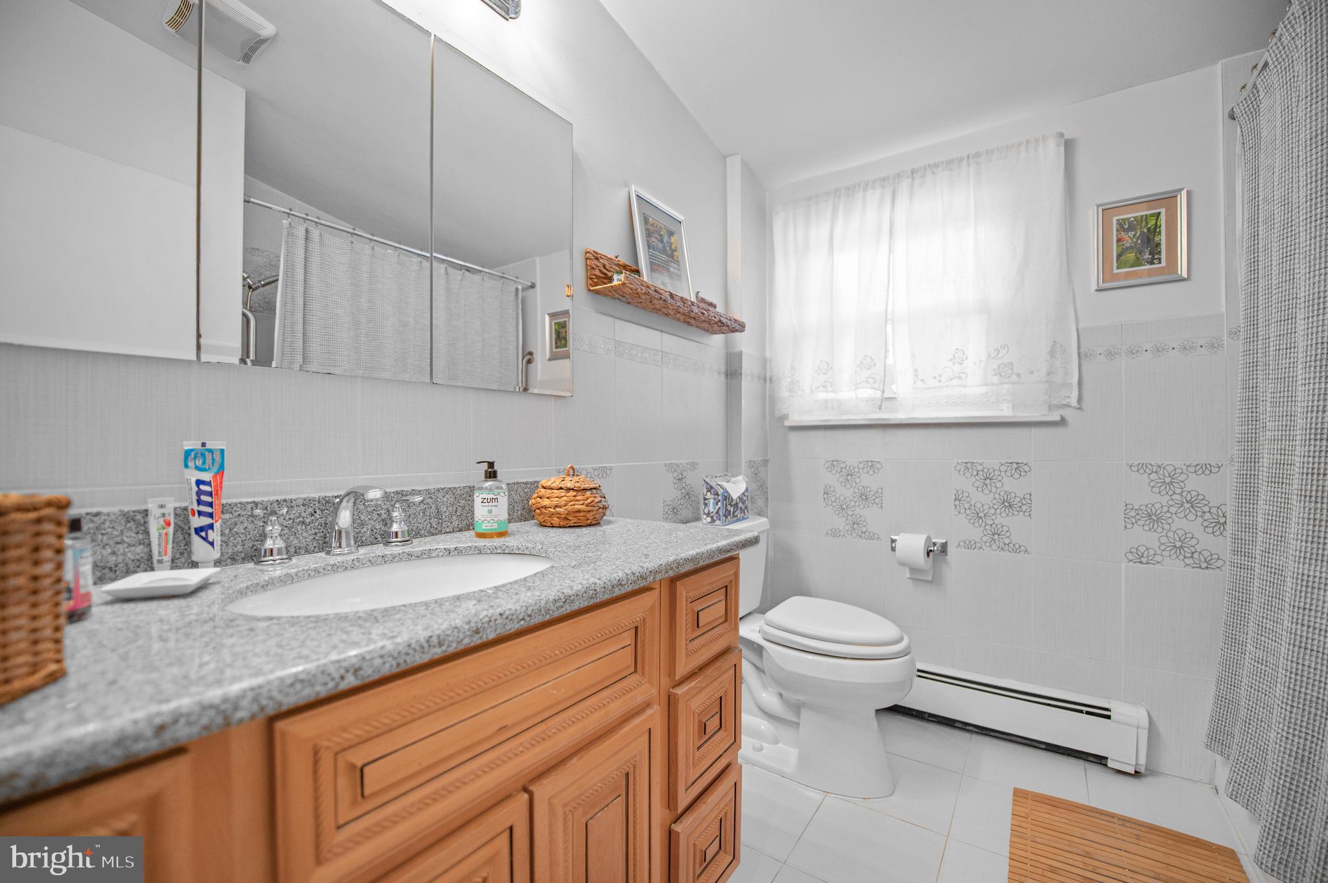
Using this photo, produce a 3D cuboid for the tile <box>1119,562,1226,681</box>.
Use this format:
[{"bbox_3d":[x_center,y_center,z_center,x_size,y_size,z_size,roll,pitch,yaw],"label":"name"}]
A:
[{"bbox_3d":[1.606,0.564,1.630,0.240,0.330,0.010,-1,-1,34],"label":"tile"}]

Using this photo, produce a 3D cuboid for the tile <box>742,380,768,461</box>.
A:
[{"bbox_3d":[0.403,-0.098,2.221,0.010,0.340,0.246,0,0,34],"label":"tile"}]

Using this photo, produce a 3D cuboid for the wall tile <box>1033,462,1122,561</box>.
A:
[{"bbox_3d":[1.405,0.238,1.759,0.242,0.332,0.010,0,0,32],"label":"wall tile"}]

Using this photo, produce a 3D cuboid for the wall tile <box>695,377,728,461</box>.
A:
[{"bbox_3d":[0.201,-0.087,2.068,0.010,0.330,0.210,-1,-1,35],"label":"wall tile"}]

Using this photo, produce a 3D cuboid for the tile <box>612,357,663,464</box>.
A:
[{"bbox_3d":[-0.079,-0.090,1.667,0.010,0.330,0.250,-1,-1,34],"label":"tile"}]

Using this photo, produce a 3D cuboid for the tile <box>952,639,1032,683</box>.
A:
[{"bbox_3d":[1.236,0.927,1.940,0.250,0.341,0.010,-1,-1,32],"label":"tile"}]

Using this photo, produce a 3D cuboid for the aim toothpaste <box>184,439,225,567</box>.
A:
[{"bbox_3d":[-0.677,0.097,0.761,0.034,0.188,0.049,-1,-1,44],"label":"aim toothpaste"}]

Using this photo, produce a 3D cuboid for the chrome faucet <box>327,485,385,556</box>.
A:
[{"bbox_3d":[-0.502,0.130,0.844,0.160,0.118,0.052,-1,-1,34],"label":"chrome faucet"}]

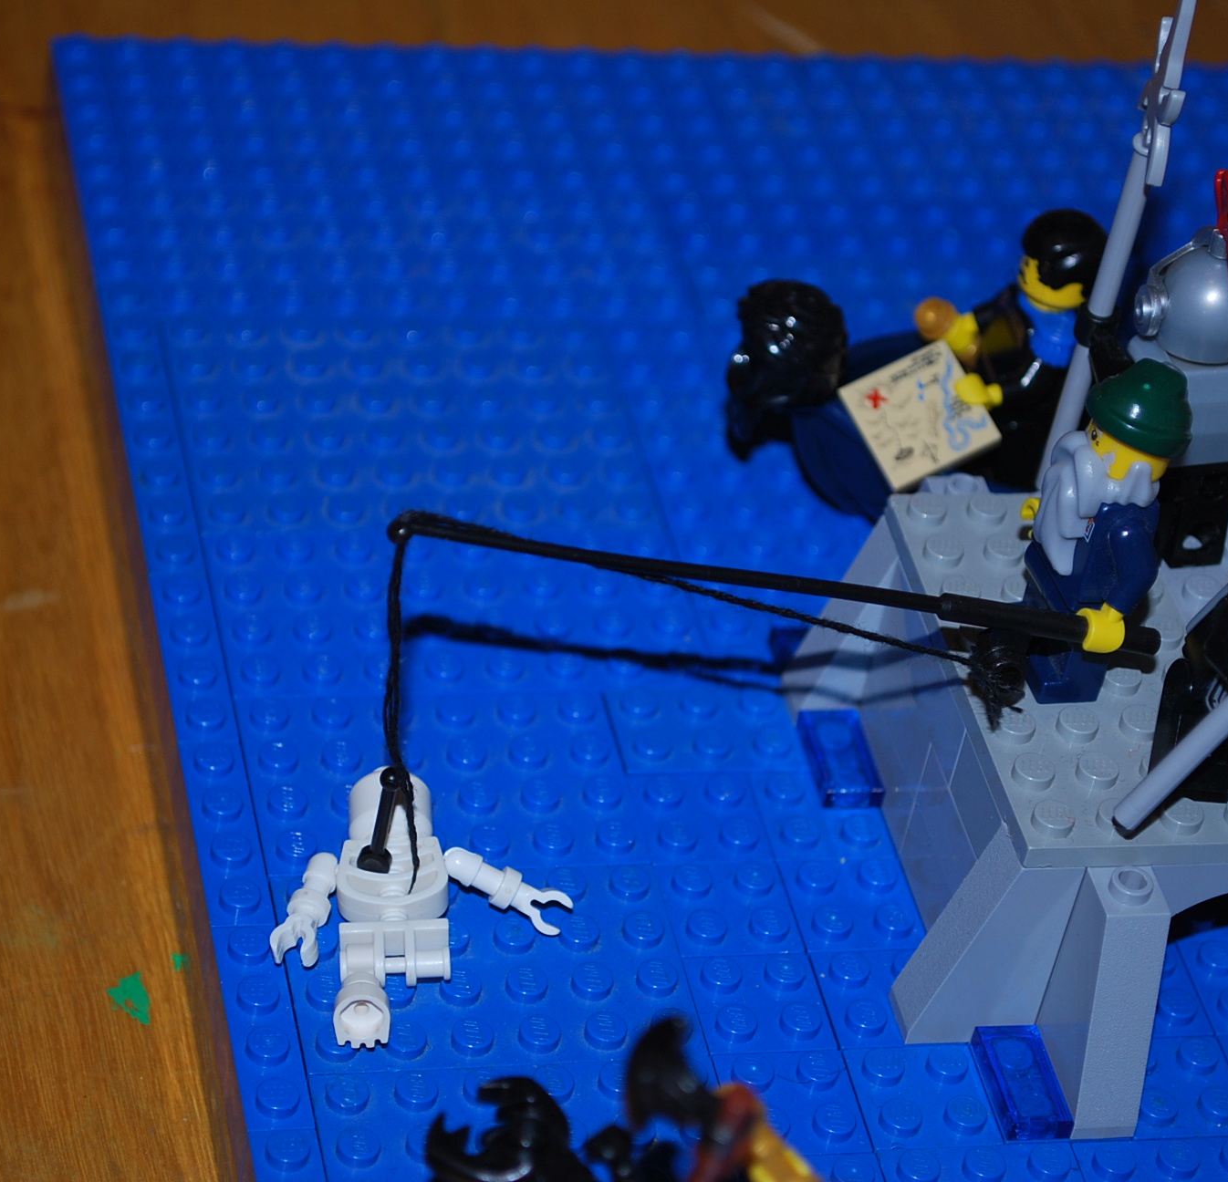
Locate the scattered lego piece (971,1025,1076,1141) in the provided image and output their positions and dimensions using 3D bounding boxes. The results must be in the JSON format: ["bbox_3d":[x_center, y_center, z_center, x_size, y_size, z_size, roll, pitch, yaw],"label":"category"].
[{"bbox_3d":[0.048,0.058,0.478,0.008,0.003,0.016,-1,41,-15],"label":"scattered lego piece"}]

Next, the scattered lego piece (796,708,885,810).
[{"bbox_3d":[0.029,0.022,0.518,0.008,0.003,0.016,-1,41,-15],"label":"scattered lego piece"}]

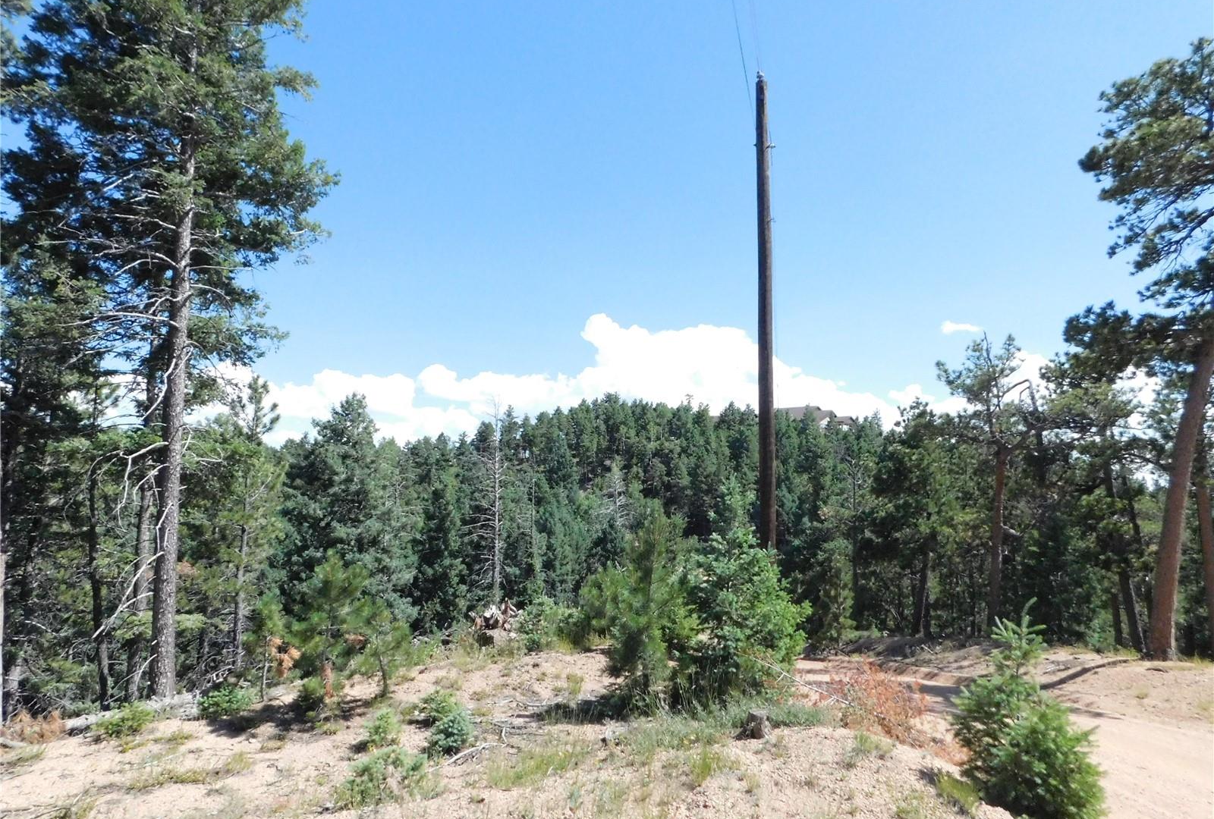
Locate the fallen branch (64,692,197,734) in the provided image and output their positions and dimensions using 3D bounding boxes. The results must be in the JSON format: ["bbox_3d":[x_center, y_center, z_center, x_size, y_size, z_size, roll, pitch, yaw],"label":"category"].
[{"bbox_3d":[-5.374,3.451,9.150,1.363,0.200,0.220,-4,-3,-18],"label":"fallen branch"}]

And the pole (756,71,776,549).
[{"bbox_3d":[2.730,-0.866,13.918,0.300,10.256,0.300,-1,-5,11],"label":"pole"}]

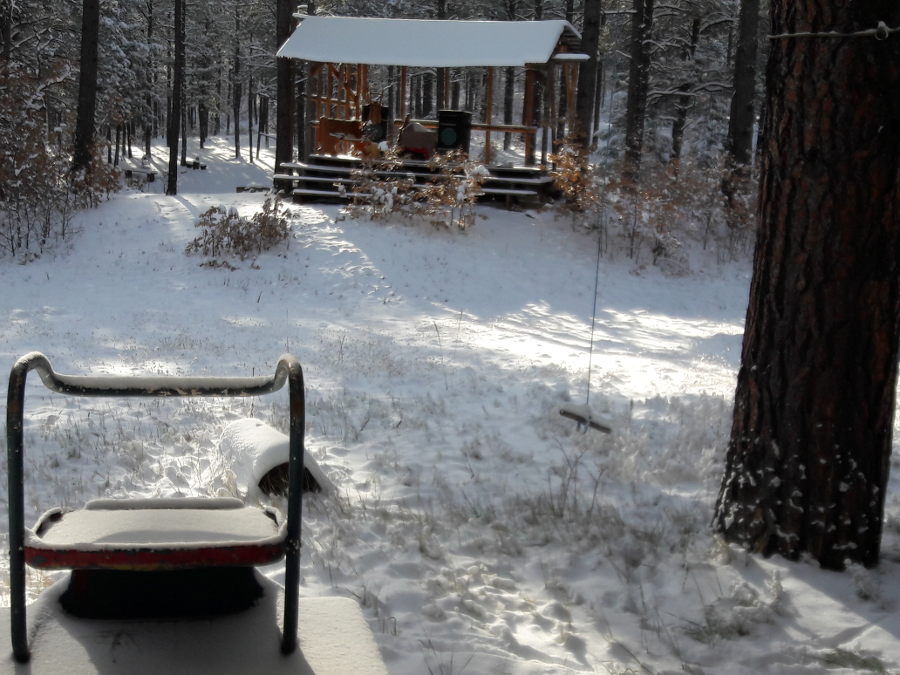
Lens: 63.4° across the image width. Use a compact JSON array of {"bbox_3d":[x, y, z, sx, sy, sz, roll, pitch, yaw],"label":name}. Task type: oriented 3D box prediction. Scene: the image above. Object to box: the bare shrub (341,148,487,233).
[{"bbox_3d":[-0.649,-2.704,13.300,2.473,1.408,1.600,3,12,0],"label":"bare shrub"}]

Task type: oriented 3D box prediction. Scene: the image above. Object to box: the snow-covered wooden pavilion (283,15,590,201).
[{"bbox_3d":[-0.534,-5.252,16.867,6.297,4.152,4.012,5,12,13],"label":"snow-covered wooden pavilion"}]

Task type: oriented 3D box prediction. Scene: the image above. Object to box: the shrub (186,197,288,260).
[{"bbox_3d":[-3.152,-1.617,10.800,1.478,0.892,1.100,3,12,0],"label":"shrub"}]

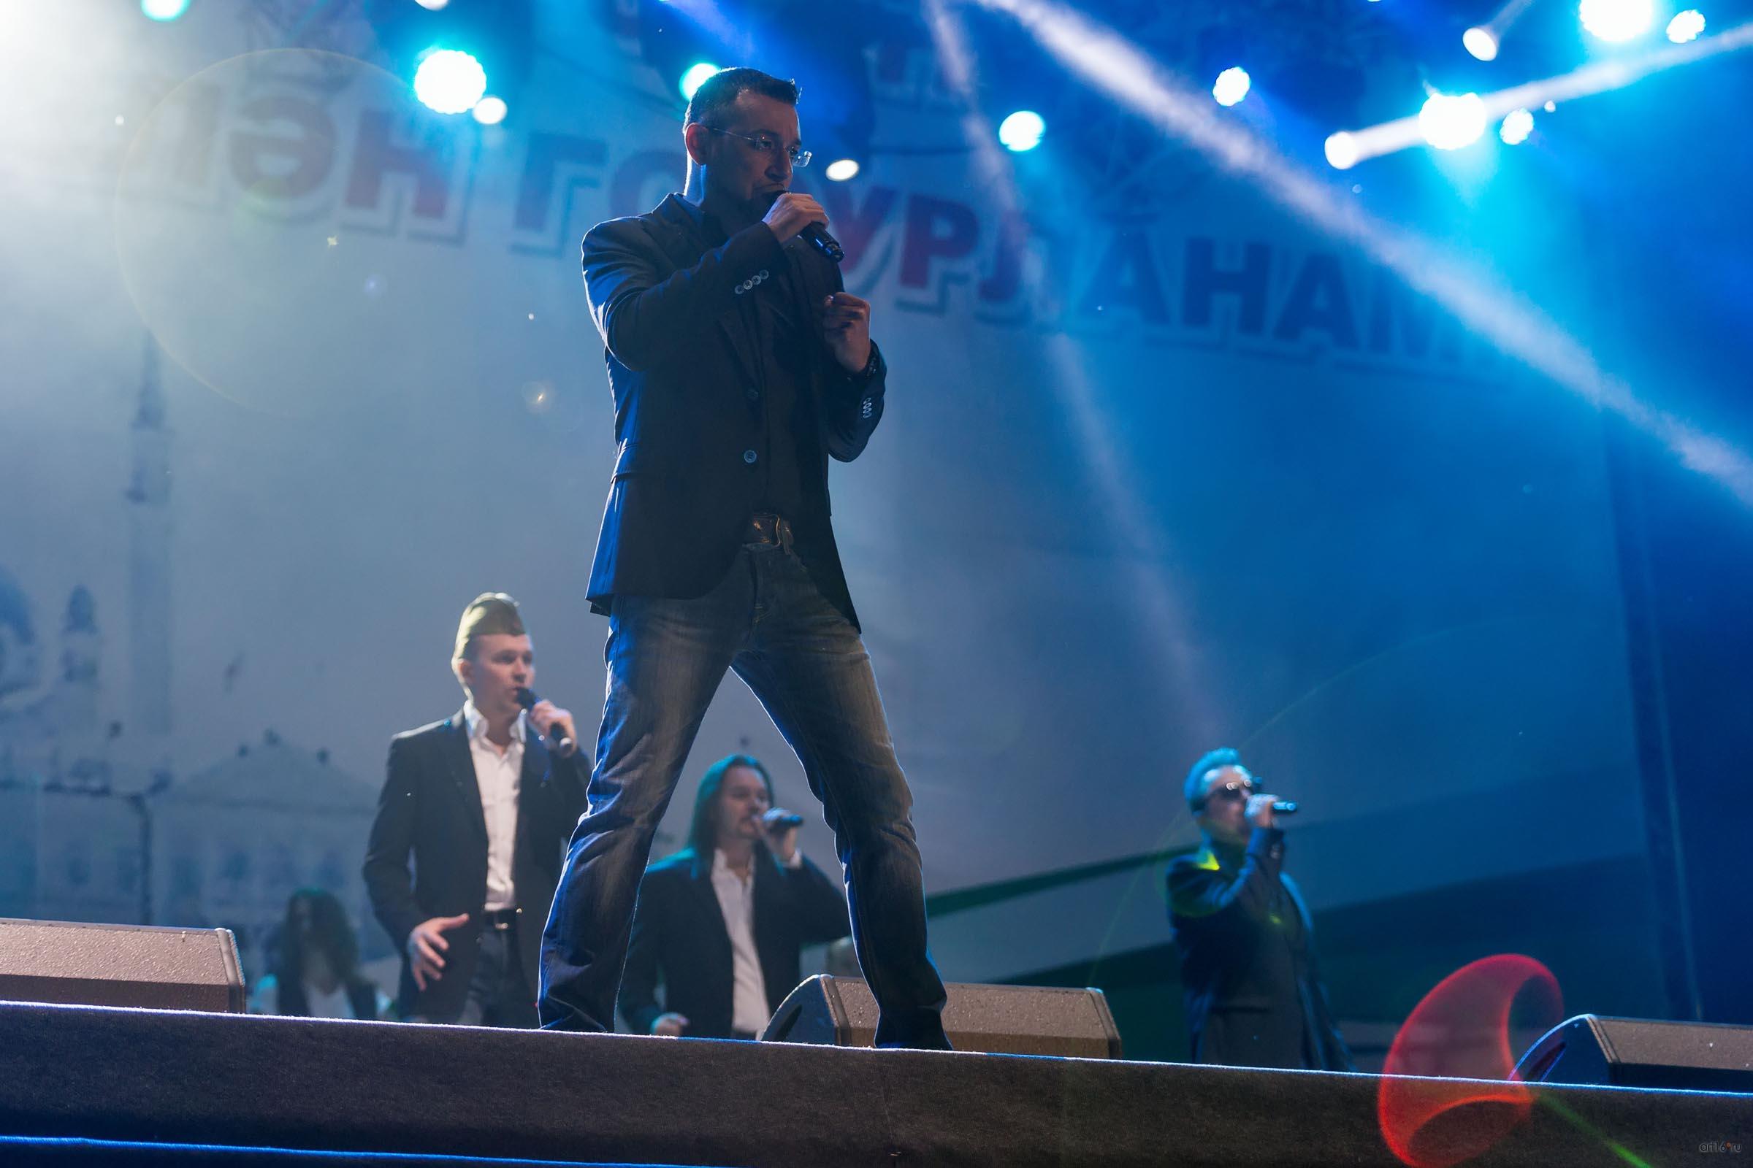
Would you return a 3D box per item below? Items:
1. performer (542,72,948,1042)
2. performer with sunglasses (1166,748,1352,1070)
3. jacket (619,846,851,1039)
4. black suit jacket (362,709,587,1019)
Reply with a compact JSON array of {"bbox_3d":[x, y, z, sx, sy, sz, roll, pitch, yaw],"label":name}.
[{"bbox_3d":[-0.223,-0.083,5.732,0.680,1.750,0.500,12,-22,-38],"label":"performer"},{"bbox_3d":[1.215,1.396,10.745,0.580,1.810,0.480,10,-21,-34],"label":"performer with sunglasses"},{"bbox_3d":[-0.422,1.150,10.372,0.680,0.770,0.380,5,-19,-22],"label":"jacket"},{"bbox_3d":[-1.041,0.714,8.886,0.600,0.840,0.380,7,-20,-28],"label":"black suit jacket"}]

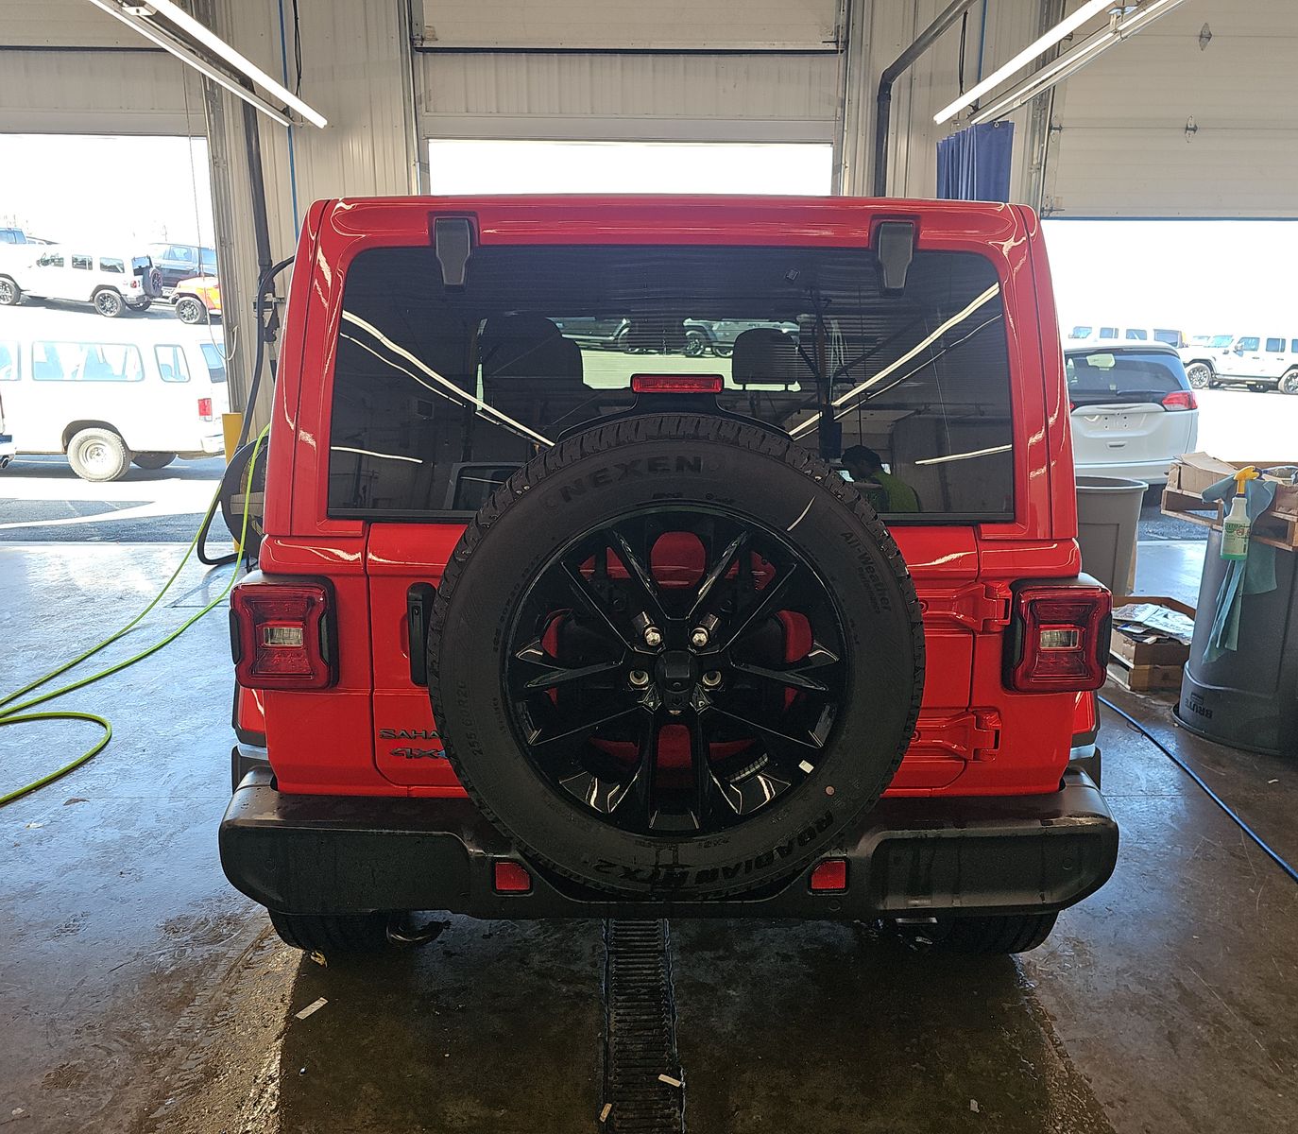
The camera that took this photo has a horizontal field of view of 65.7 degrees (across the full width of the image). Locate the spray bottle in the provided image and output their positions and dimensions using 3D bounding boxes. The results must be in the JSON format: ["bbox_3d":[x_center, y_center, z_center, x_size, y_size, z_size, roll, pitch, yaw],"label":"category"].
[{"bbox_3d":[2.123,-0.193,3.600,0.115,0.330,0.090,0,12,-1],"label":"spray bottle"}]

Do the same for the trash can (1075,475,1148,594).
[{"bbox_3d":[2.720,-0.168,6.241,0.575,0.700,0.575,0,12,0],"label":"trash can"}]

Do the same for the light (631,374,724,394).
[{"bbox_3d":[0.053,-0.315,1.729,0.158,0.034,0.045,0,12,-1],"label":"light"}]

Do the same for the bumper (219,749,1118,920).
[{"bbox_3d":[0.041,0.527,2.035,1.710,0.235,0.370,0,12,-1],"label":"bumper"}]

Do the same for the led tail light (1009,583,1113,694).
[{"bbox_3d":[0.755,0.122,1.895,0.180,0.210,0.120,0,12,-2],"label":"led tail light"}]

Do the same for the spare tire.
[{"bbox_3d":[0.046,0.150,1.728,0.812,0.812,0.270,0,12,-1],"label":"spare tire"}]

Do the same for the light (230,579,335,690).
[{"bbox_3d":[-0.675,0.113,1.899,0.190,0.220,0.120,0,12,-1],"label":"light"}]

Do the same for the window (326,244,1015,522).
[{"bbox_3d":[0.042,-0.344,1.886,1.290,0.530,0.050,0,0,-1],"label":"window"}]

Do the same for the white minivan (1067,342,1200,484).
[{"bbox_3d":[4.469,-1.998,12.848,2.020,1.780,5.170,-2,12,-9],"label":"white minivan"}]

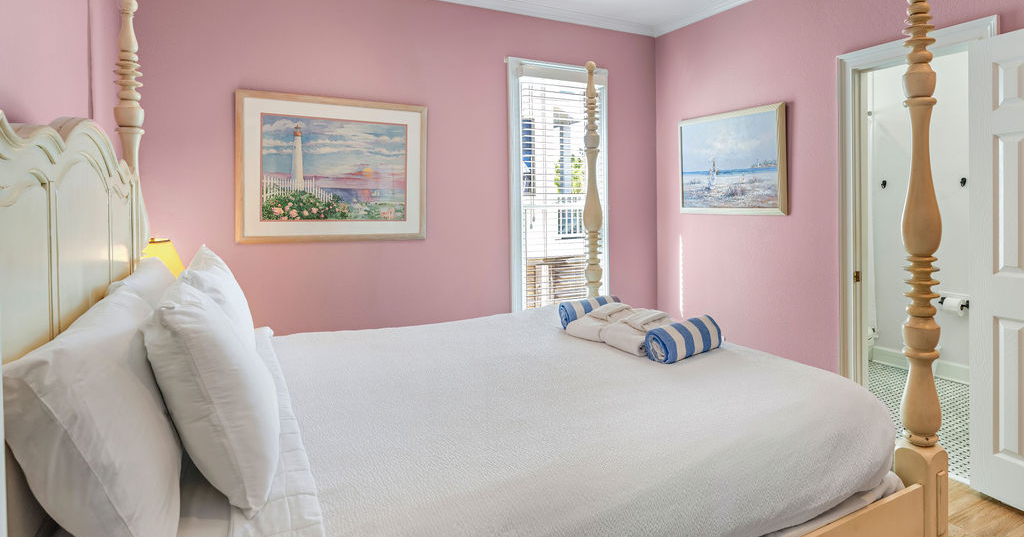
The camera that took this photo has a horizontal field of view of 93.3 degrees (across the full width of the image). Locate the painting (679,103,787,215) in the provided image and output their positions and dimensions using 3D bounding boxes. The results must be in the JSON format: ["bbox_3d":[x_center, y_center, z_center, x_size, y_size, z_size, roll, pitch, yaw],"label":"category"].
[{"bbox_3d":[1.489,-0.735,3.369,0.035,0.700,0.820,-3,6,-28],"label":"painting"}]

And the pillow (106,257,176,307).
[{"bbox_3d":[-1.160,0.178,1.697,0.190,0.460,0.640,-33,18,-21],"label":"pillow"}]

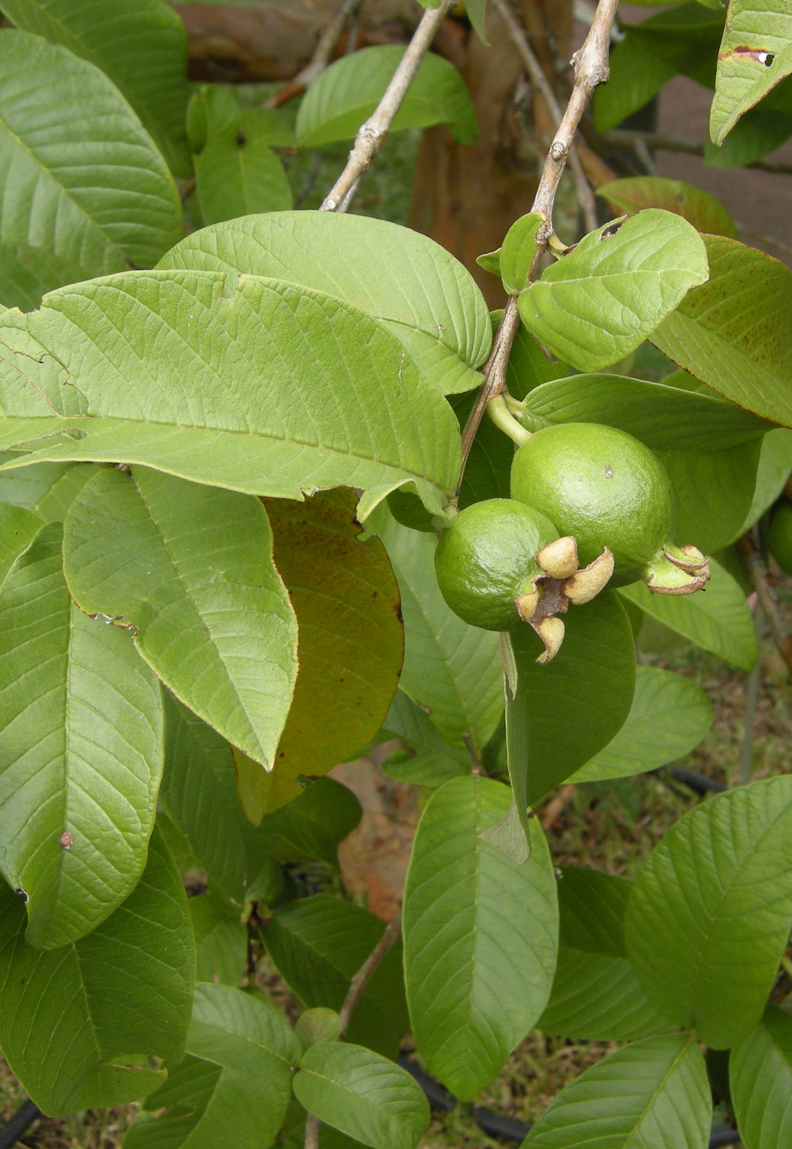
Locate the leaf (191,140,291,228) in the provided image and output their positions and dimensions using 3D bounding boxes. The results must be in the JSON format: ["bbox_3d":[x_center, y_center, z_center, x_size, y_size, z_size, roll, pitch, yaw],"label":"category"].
[{"bbox_3d":[-0.063,-0.157,0.640,0.043,0.013,0.073,-5,57,-3],"label":"leaf"}]

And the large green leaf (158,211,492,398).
[{"bbox_3d":[-0.021,-0.077,0.421,0.104,0.018,0.056,16,59,5],"label":"large green leaf"}]

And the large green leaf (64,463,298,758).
[{"bbox_3d":[-0.062,0.012,0.455,0.058,0.100,0.025,-25,-3,-5],"label":"large green leaf"}]

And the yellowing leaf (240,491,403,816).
[{"bbox_3d":[-0.023,0.023,0.500,0.054,0.112,0.025,11,6,-6],"label":"yellowing leaf"}]

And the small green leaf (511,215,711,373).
[{"bbox_3d":[0.054,-0.071,0.387,0.047,0.012,0.048,-1,66,19],"label":"small green leaf"}]

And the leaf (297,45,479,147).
[{"bbox_3d":[-0.005,-0.258,0.840,0.100,0.030,0.055,-2,53,-1],"label":"leaf"}]

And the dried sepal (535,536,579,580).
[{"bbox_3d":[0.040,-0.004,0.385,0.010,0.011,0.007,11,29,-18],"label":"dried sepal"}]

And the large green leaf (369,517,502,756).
[{"bbox_3d":[0.011,0.016,0.550,0.052,0.105,0.022,-22,6,-3],"label":"large green leaf"}]

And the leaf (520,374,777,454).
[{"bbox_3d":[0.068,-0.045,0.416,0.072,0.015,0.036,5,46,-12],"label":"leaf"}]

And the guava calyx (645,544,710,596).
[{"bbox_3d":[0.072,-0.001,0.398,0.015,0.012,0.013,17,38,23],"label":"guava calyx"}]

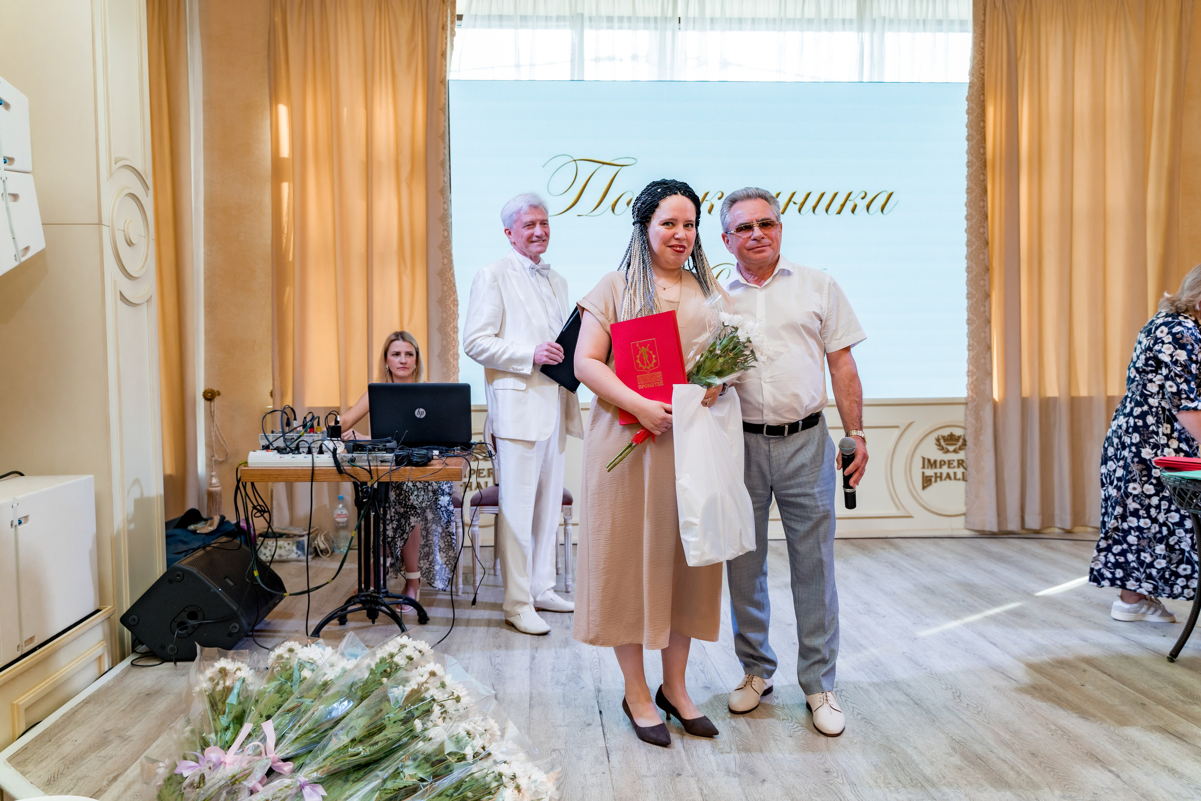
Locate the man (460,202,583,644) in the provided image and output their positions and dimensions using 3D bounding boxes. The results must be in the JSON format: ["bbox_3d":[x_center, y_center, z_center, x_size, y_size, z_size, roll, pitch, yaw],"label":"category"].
[{"bbox_3d":[-0.335,0.038,3.987,0.500,1.821,0.420,-3,4,-36],"label":"man"}]

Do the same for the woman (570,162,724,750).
[{"bbox_3d":[0.151,0.170,2.880,0.490,1.682,0.420,-1,3,-16],"label":"woman"}]

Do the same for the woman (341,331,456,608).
[{"bbox_3d":[-0.965,0.298,4.463,0.500,1.252,0.720,0,3,-1],"label":"woman"}]

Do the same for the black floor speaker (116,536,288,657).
[{"bbox_3d":[-1.571,0.818,3.808,0.376,0.348,0.600,42,0,-5],"label":"black floor speaker"}]

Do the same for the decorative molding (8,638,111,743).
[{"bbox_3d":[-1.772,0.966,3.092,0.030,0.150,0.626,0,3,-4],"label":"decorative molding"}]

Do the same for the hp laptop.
[{"bbox_3d":[-0.723,0.053,3.820,0.395,0.250,0.330,0,3,-3],"label":"hp laptop"}]

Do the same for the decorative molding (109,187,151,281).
[{"bbox_3d":[-1.824,-0.652,3.620,0.030,0.360,0.365,0,3,-4],"label":"decorative molding"}]

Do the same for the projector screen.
[{"bbox_3d":[0.675,-0.958,5.667,3.170,1.920,0.090,0,3,-4],"label":"projector screen"}]

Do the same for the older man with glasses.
[{"bbox_3d":[0.609,0.169,2.950,0.550,1.672,0.380,0,3,12],"label":"older man with glasses"}]

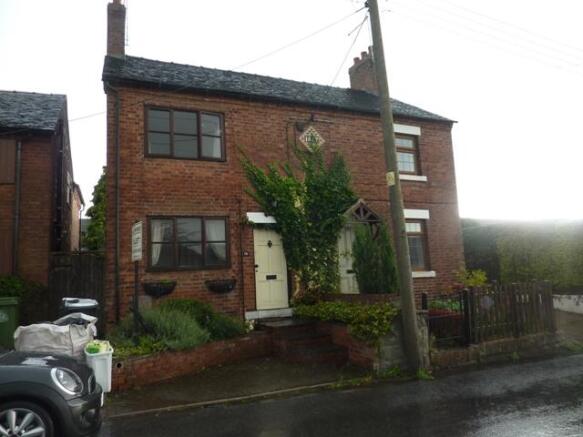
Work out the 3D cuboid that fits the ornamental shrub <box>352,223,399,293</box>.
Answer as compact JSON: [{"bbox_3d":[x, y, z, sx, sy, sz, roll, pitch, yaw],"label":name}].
[{"bbox_3d":[2.175,1.083,10.745,1.150,1.920,1.100,0,-7,-24],"label":"ornamental shrub"}]

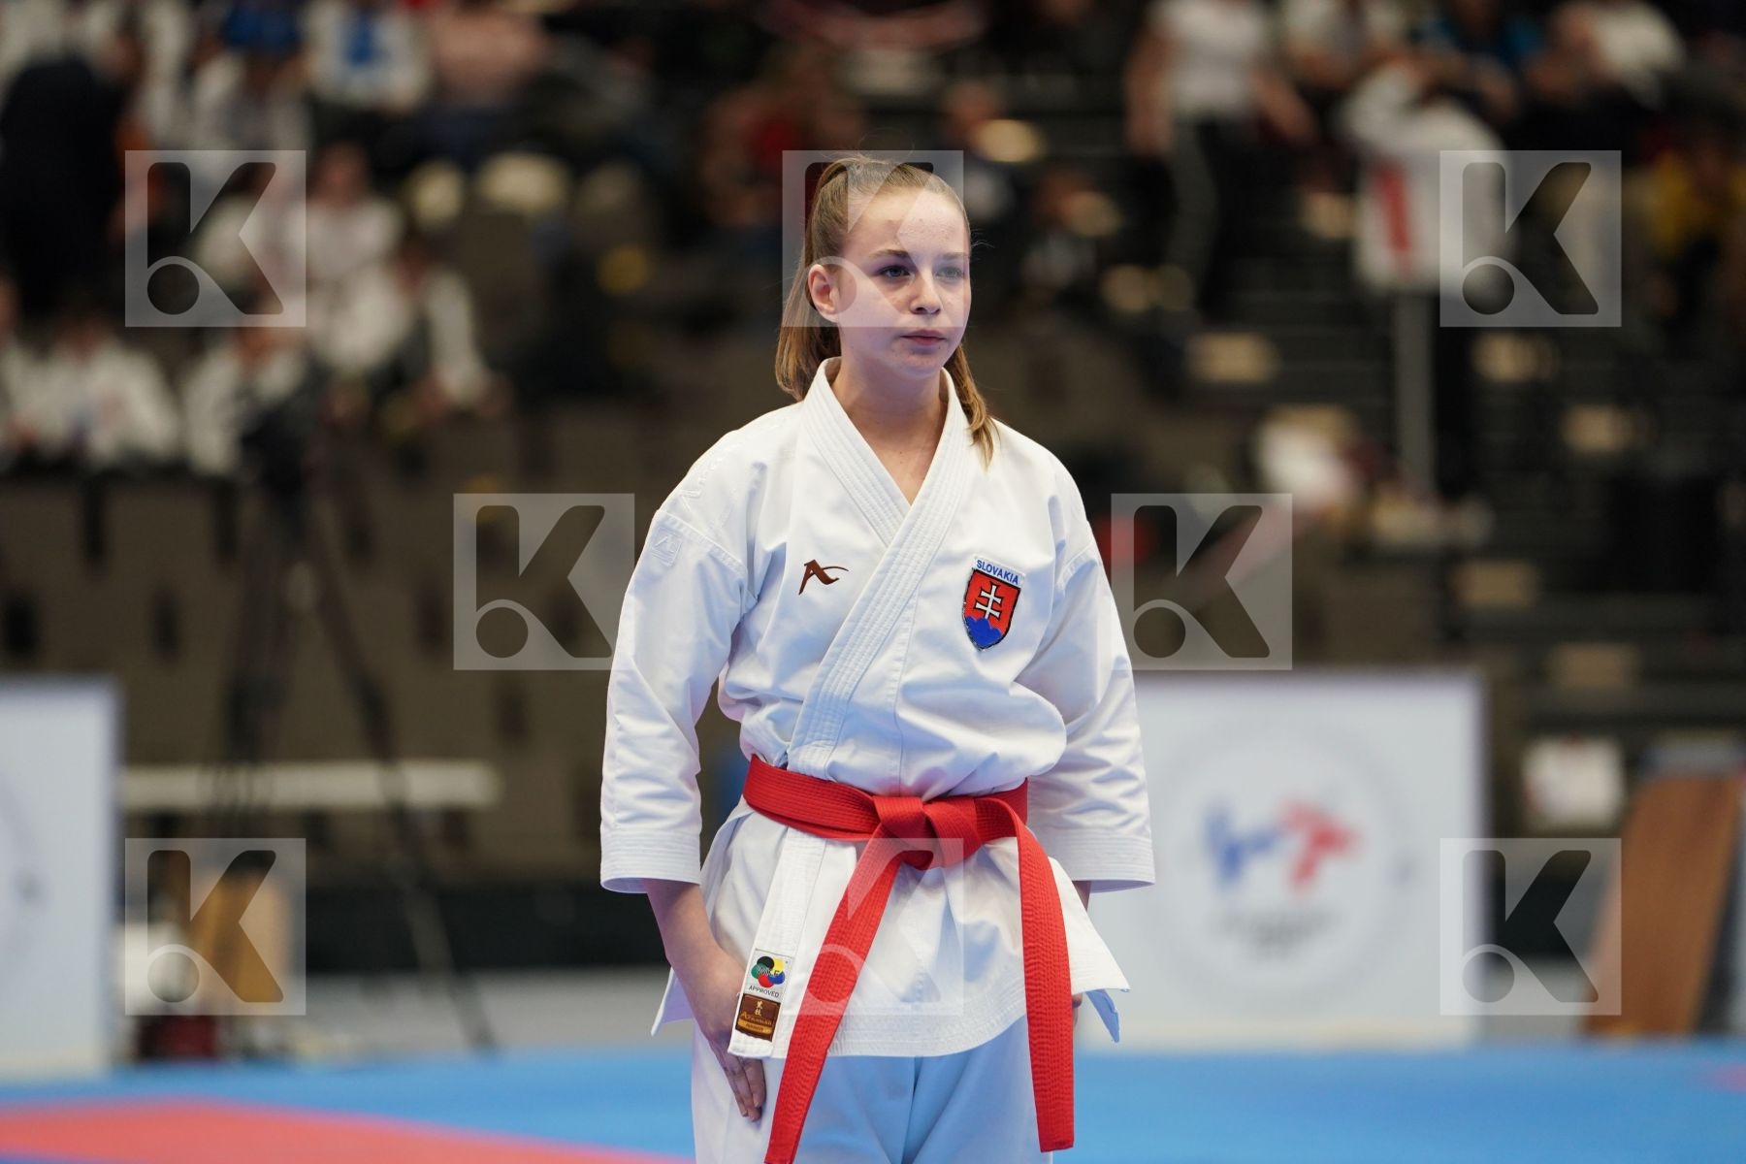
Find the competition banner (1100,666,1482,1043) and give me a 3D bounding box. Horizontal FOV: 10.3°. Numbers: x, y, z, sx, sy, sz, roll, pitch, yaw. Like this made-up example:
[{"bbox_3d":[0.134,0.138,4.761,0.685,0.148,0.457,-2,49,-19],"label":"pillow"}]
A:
[{"bbox_3d":[0.914,0.650,21.700,0.950,0.860,0.070,0,1,-20],"label":"competition banner"}]

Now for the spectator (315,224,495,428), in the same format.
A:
[{"bbox_3d":[-1.730,-0.720,36.000,0.680,1.180,0.750,0,0,-3],"label":"spectator"}]

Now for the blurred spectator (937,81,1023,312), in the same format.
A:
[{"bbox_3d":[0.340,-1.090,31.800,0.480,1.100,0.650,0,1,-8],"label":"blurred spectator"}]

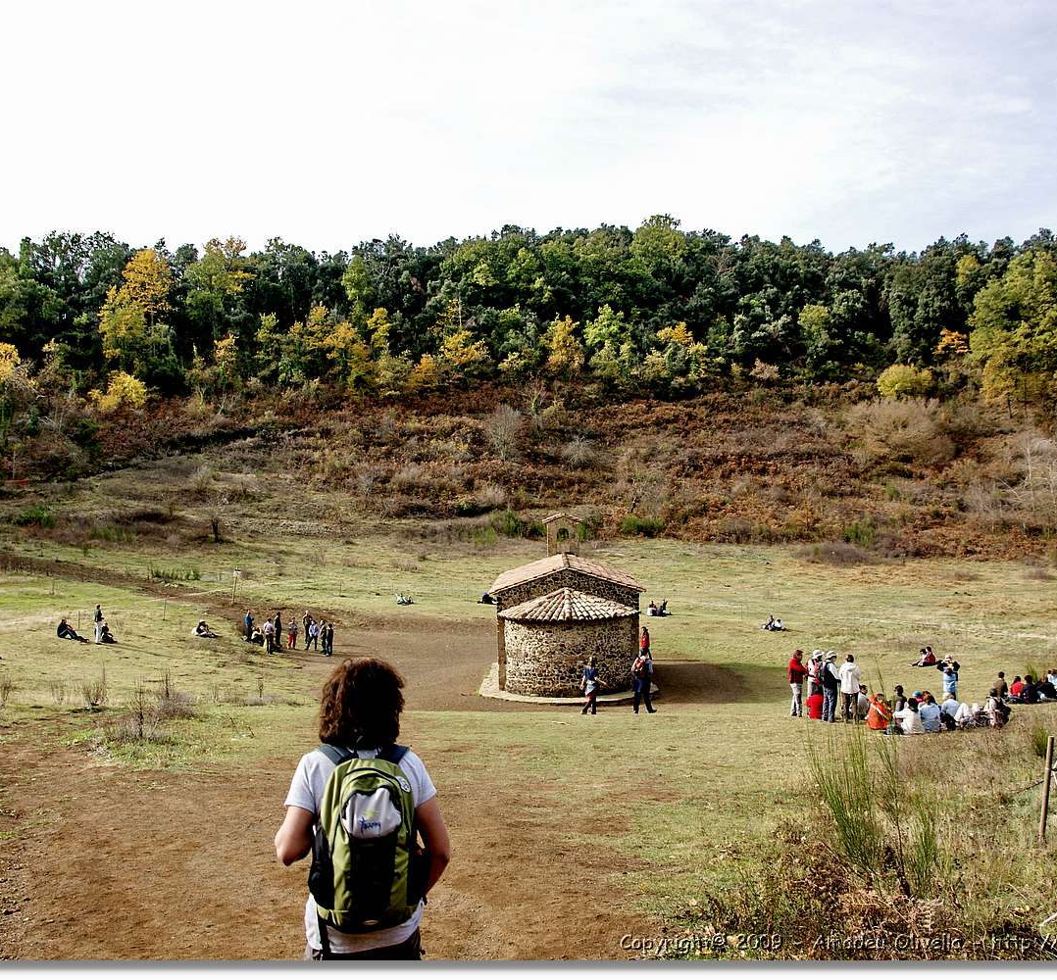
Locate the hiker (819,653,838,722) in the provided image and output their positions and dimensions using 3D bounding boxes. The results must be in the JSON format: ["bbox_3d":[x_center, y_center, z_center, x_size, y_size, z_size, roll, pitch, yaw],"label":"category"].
[{"bbox_3d":[7.473,4.876,27.300,0.500,1.740,0.520,-1,0,-22],"label":"hiker"}]

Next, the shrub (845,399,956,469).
[{"bbox_3d":[37.804,-5.603,112.000,11.000,6.500,9.000,0,0,0],"label":"shrub"}]

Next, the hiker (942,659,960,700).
[{"bbox_3d":[11.042,5.207,28.900,0.580,1.680,0.450,-1,0,13],"label":"hiker"}]

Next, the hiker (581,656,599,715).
[{"bbox_3d":[1.752,5.555,31.300,0.500,1.630,0.500,-1,0,-41],"label":"hiker"}]

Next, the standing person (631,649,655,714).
[{"bbox_3d":[3.162,5.308,30.500,0.580,1.740,0.550,0,0,38],"label":"standing person"}]

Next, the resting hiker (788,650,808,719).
[{"bbox_3d":[7.036,5.058,28.800,0.480,1.740,0.500,0,0,-9],"label":"resting hiker"}]

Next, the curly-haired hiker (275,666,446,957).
[{"bbox_3d":[-0.445,1.311,3.030,0.520,1.700,0.480,-1,0,-3],"label":"curly-haired hiker"}]

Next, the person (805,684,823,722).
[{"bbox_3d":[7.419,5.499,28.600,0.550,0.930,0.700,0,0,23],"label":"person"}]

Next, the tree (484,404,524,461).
[{"bbox_3d":[-2.993,-7.103,135.000,4.800,6.900,4.800,-1,0,0],"label":"tree"}]

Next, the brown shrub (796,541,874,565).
[{"bbox_3d":[23.329,4.752,84.000,5.900,1.800,4.000,-1,0,0],"label":"brown shrub"}]

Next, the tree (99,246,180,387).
[{"bbox_3d":[-52.268,-23.368,148.000,10.500,18.600,10.000,0,0,0],"label":"tree"}]

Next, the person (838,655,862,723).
[{"bbox_3d":[7.942,4.903,27.200,0.540,1.670,0.420,-1,0,-9],"label":"person"}]

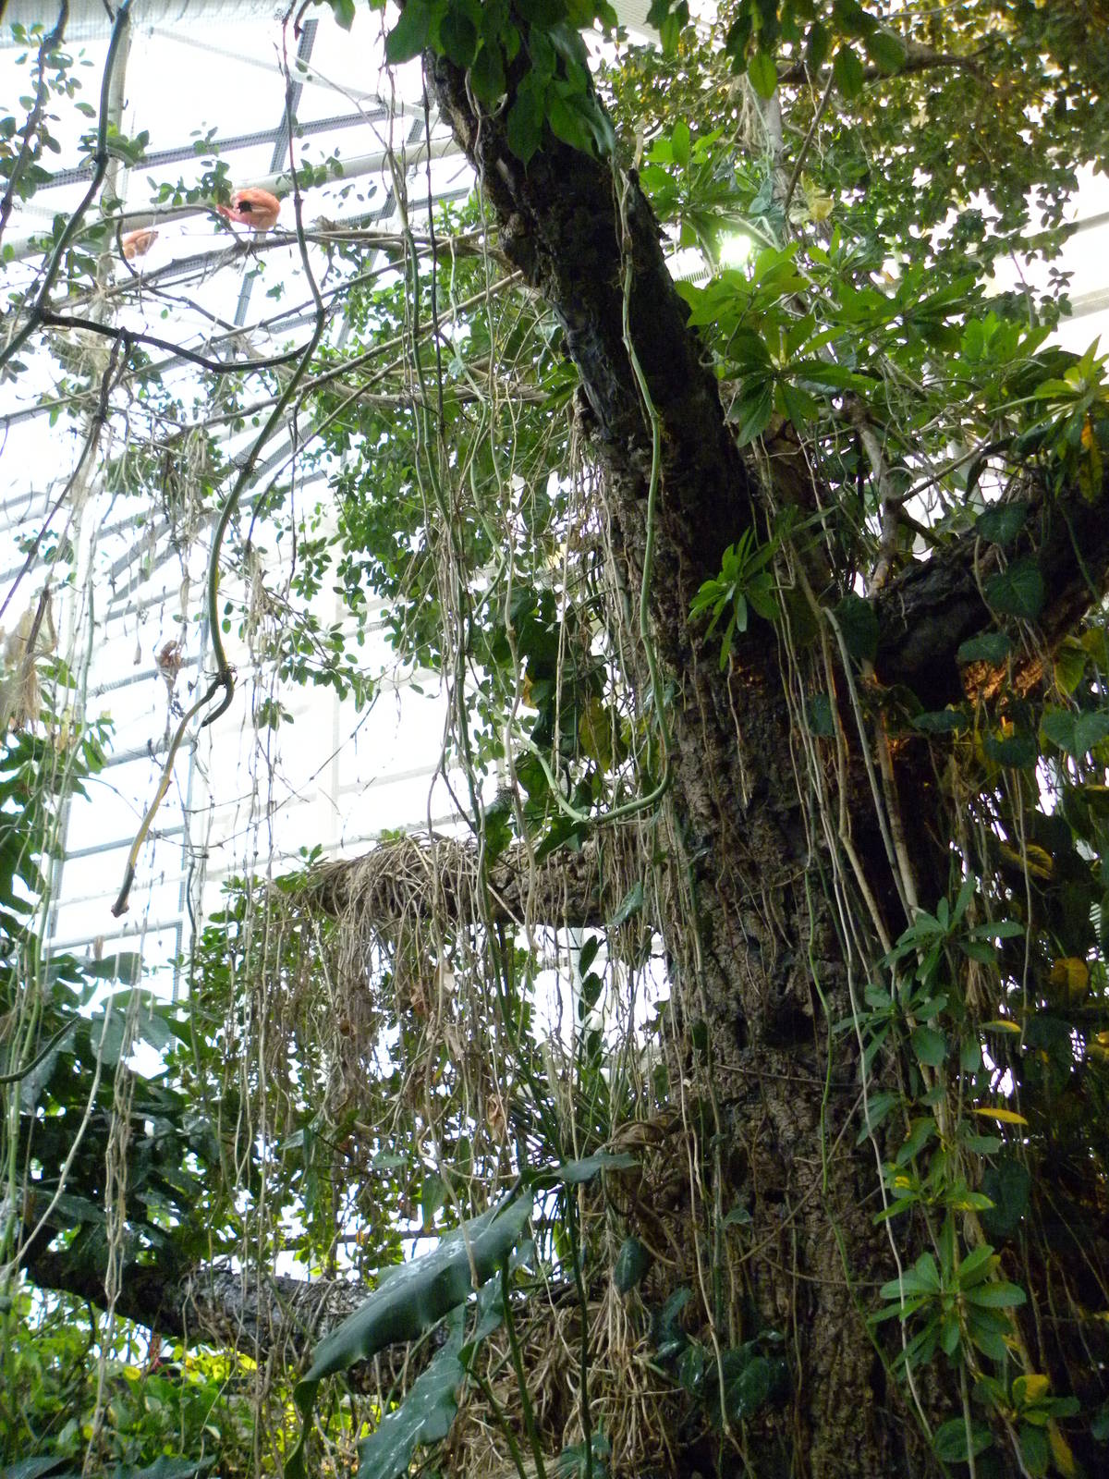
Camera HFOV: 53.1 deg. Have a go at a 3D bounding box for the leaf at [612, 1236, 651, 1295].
[{"bbox_3d":[0.190,1.275,2.700,0.085,0.135,0.040,2,-25,15],"label":"leaf"}]

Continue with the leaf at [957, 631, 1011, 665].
[{"bbox_3d":[1.219,-0.259,3.150,0.140,0.120,0.035,-9,-51,22],"label":"leaf"}]

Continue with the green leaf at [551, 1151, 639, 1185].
[{"bbox_3d":[0.095,1.023,2.650,0.205,0.030,0.085,-2,10,8],"label":"green leaf"}]

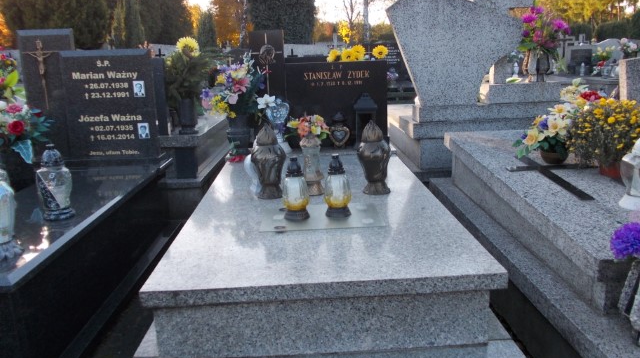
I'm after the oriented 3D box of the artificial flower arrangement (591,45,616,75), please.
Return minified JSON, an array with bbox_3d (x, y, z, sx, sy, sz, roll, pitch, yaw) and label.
[{"bbox_3d":[4.558,-1.900,8.324,0.399,0.480,0.360,-3,14,-1],"label":"artificial flower arrangement"}]

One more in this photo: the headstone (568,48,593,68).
[{"bbox_3d":[4.396,-2.012,8.703,0.385,0.337,0.100,-3,14,-1],"label":"headstone"}]

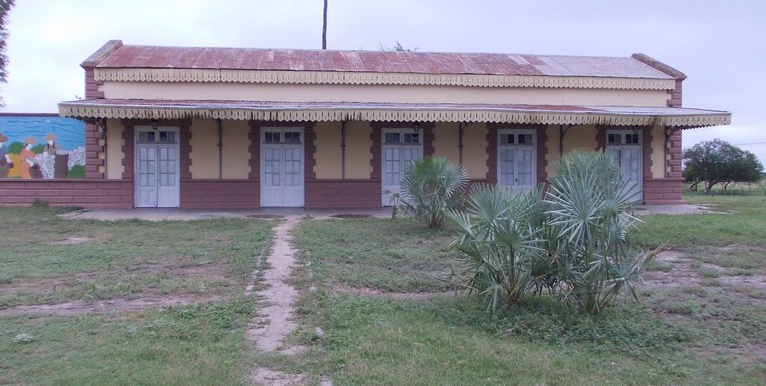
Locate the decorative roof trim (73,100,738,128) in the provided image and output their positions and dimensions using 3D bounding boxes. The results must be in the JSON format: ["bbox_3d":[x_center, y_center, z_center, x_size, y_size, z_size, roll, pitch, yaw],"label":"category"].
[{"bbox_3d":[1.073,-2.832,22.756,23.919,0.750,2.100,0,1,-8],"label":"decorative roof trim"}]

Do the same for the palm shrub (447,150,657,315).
[{"bbox_3d":[1.872,0.444,7.050,2.231,1.741,1.750,0,1,0],"label":"palm shrub"}]

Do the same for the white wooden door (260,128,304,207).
[{"bbox_3d":[-3.870,-0.984,23.927,1.649,3.050,0.130,0,1,-8],"label":"white wooden door"}]

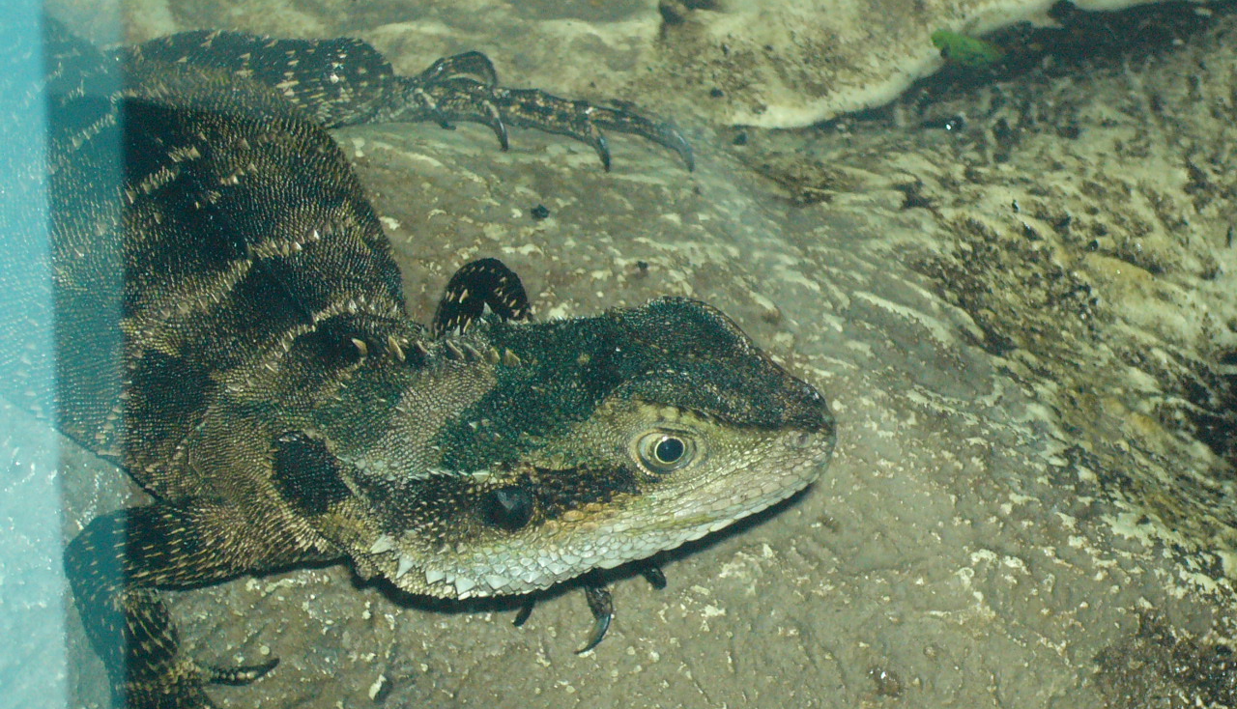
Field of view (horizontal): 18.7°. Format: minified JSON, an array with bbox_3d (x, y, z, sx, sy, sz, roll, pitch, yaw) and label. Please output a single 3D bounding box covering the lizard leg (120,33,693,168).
[{"bbox_3d":[-0.044,-0.053,0.775,0.117,0.022,0.026,4,44,4],"label":"lizard leg"}]

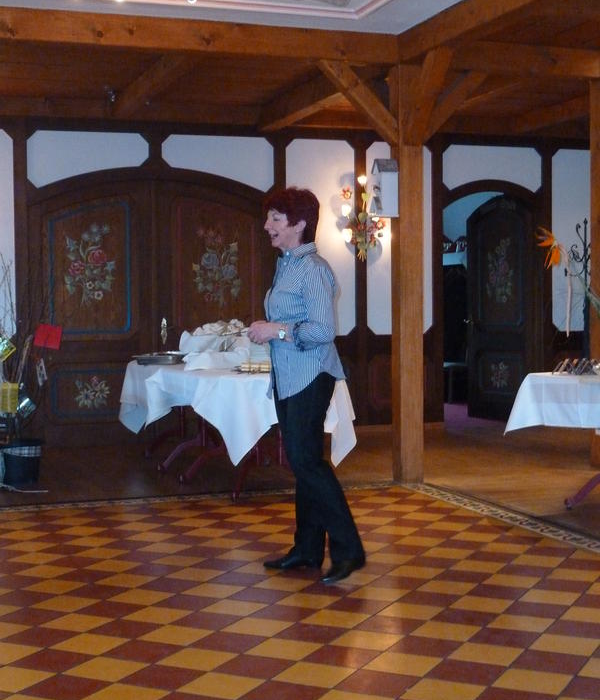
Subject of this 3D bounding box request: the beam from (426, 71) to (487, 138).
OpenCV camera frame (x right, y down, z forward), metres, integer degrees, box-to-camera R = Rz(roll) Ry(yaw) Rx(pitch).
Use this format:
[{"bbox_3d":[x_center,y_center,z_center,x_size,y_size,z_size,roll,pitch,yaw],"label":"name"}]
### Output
[{"bbox_3d":[0.931,-1.578,7.642,0.114,0.697,0.114,46,-12,-15],"label":"beam"}]

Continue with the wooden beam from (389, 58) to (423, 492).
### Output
[{"bbox_3d":[0.681,-0.467,7.599,0.154,2.615,0.146,-1,2,-19],"label":"wooden beam"}]

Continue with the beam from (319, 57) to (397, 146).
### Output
[{"bbox_3d":[0.388,-1.566,7.452,0.697,0.114,0.114,44,-12,-15],"label":"beam"}]

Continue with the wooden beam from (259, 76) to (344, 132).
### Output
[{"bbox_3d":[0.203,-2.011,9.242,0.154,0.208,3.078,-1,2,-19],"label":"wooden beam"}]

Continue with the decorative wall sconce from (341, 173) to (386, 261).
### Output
[{"bbox_3d":[0.568,-1.192,10.931,0.406,0.790,0.200,-1,2,-19],"label":"decorative wall sconce"}]

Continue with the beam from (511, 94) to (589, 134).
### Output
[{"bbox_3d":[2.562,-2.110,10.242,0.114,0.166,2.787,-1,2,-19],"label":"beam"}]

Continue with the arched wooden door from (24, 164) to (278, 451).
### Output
[{"bbox_3d":[-1.264,-0.393,10.437,2.184,2.288,0.100,-1,2,-19],"label":"arched wooden door"}]

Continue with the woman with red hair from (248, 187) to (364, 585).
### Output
[{"bbox_3d":[0.028,0.130,5.086,0.440,1.625,0.470,-1,2,-17],"label":"woman with red hair"}]

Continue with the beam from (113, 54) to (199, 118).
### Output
[{"bbox_3d":[-1.025,-2.021,8.833,0.114,0.156,3.078,-1,2,-19],"label":"beam"}]

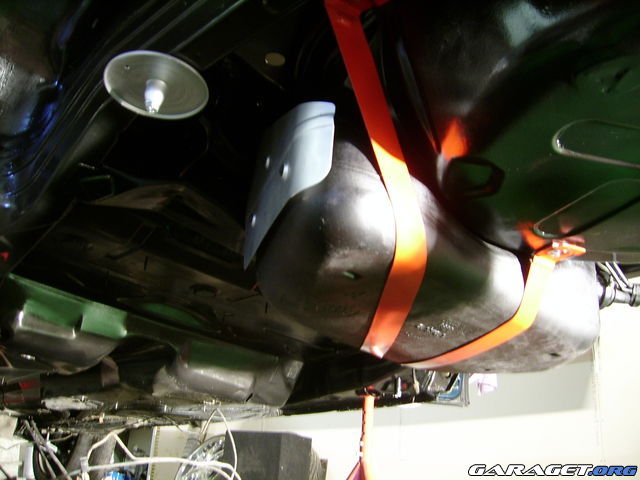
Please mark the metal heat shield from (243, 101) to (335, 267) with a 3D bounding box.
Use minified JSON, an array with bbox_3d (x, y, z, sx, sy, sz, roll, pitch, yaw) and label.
[{"bbox_3d":[-0.039,-0.070,0.807,0.050,0.183,0.142,13,-22,-27],"label":"metal heat shield"}]

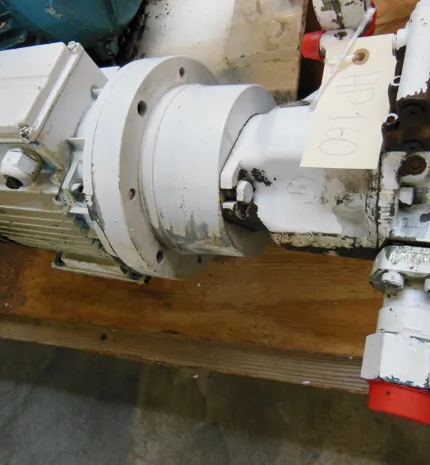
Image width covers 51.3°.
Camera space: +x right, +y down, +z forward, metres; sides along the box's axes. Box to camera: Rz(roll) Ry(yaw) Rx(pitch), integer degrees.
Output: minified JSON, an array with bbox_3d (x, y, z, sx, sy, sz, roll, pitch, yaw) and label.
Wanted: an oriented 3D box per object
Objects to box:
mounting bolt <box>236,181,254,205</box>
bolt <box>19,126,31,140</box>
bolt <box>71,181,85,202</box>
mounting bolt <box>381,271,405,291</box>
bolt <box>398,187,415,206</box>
[{"bbox_3d":[0.028,-0.037,0.411,0.008,0.018,0.019,5,111,28],"label":"mounting bolt"},{"bbox_3d":[-0.178,-0.094,0.421,0.010,0.005,0.010,5,66,28],"label":"bolt"},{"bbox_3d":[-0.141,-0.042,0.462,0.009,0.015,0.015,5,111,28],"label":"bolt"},{"bbox_3d":[0.136,0.037,0.342,0.018,0.018,0.008,5,66,28],"label":"mounting bolt"},{"bbox_3d":[0.150,-0.028,0.350,0.011,0.015,0.015,5,111,28],"label":"bolt"}]

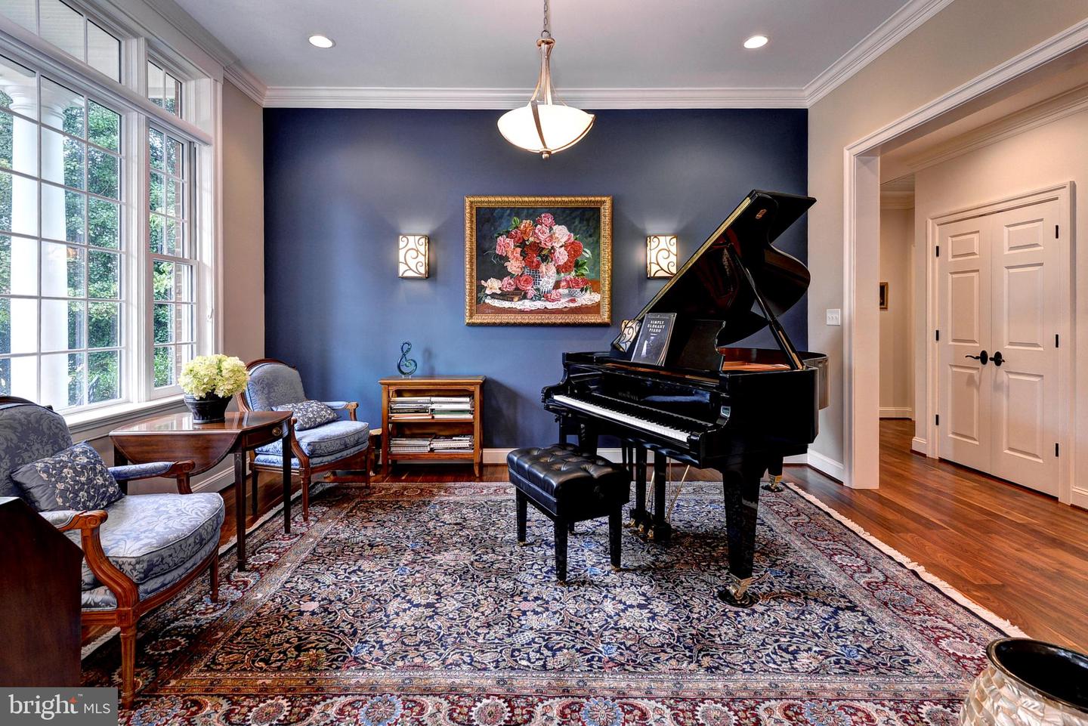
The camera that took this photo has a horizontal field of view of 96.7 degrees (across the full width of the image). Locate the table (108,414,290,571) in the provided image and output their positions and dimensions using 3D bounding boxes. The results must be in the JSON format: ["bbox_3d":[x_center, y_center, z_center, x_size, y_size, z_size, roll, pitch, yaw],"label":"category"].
[{"bbox_3d":[-1.740,0.653,2.525,0.660,0.690,0.500,0,3,0],"label":"table"}]

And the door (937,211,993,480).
[{"bbox_3d":[3.419,-0.157,3.940,0.045,2.020,0.465,0,3,-2],"label":"door"}]

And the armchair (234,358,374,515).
[{"bbox_3d":[-1.632,0.449,3.299,0.720,0.950,0.660,1,3,17],"label":"armchair"}]

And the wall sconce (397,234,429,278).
[{"bbox_3d":[-1.084,-0.876,4.015,0.226,0.355,0.100,0,3,-1],"label":"wall sconce"}]

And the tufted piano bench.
[{"bbox_3d":[0.117,0.760,2.505,0.400,0.480,0.580,-1,3,-24],"label":"tufted piano bench"}]

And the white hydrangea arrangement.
[{"bbox_3d":[-1.739,0.072,2.550,0.320,0.240,0.310,0,3,-1],"label":"white hydrangea arrangement"}]

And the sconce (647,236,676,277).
[{"bbox_3d":[0.975,-0.873,4.015,0.226,0.355,0.100,0,3,-1],"label":"sconce"}]

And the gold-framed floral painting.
[{"bbox_3d":[-0.047,-0.849,4.040,1.221,1.073,0.050,0,3,-1],"label":"gold-framed floral painting"}]

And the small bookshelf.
[{"bbox_3d":[-0.877,0.498,3.911,0.819,0.735,0.309,0,3,-1],"label":"small bookshelf"}]

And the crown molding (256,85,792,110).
[{"bbox_3d":[-0.066,-2.205,4.025,4.579,0.144,0.080,0,3,-1],"label":"crown molding"}]

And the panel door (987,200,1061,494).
[{"bbox_3d":[3.438,-0.112,3.465,0.045,2.020,0.465,0,3,-2],"label":"panel door"}]

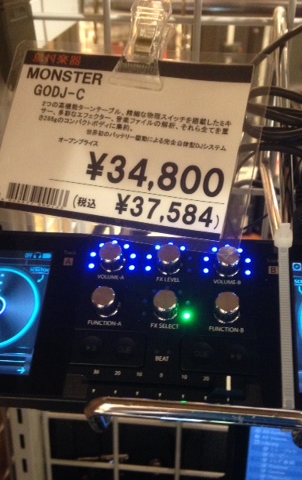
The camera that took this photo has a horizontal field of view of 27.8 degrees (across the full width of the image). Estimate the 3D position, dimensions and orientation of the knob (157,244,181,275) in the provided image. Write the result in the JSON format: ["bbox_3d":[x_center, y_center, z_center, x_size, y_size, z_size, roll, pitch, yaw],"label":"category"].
[{"bbox_3d":[0.007,0.008,0.240,0.009,0.009,0.009,2,59,6],"label":"knob"}]

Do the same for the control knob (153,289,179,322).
[{"bbox_3d":[0.006,0.025,0.229,0.009,0.009,0.009,2,59,6],"label":"control knob"}]

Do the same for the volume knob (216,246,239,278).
[{"bbox_3d":[0.030,0.008,0.237,0.009,0.009,0.009,2,59,6],"label":"volume knob"}]

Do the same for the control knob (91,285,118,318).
[{"bbox_3d":[-0.017,0.024,0.232,0.009,0.009,0.009,2,59,6],"label":"control knob"}]

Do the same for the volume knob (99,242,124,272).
[{"bbox_3d":[-0.016,0.007,0.242,0.009,0.009,0.009,2,59,6],"label":"volume knob"}]

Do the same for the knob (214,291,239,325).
[{"bbox_3d":[0.028,0.025,0.227,0.009,0.009,0.009,2,59,6],"label":"knob"}]

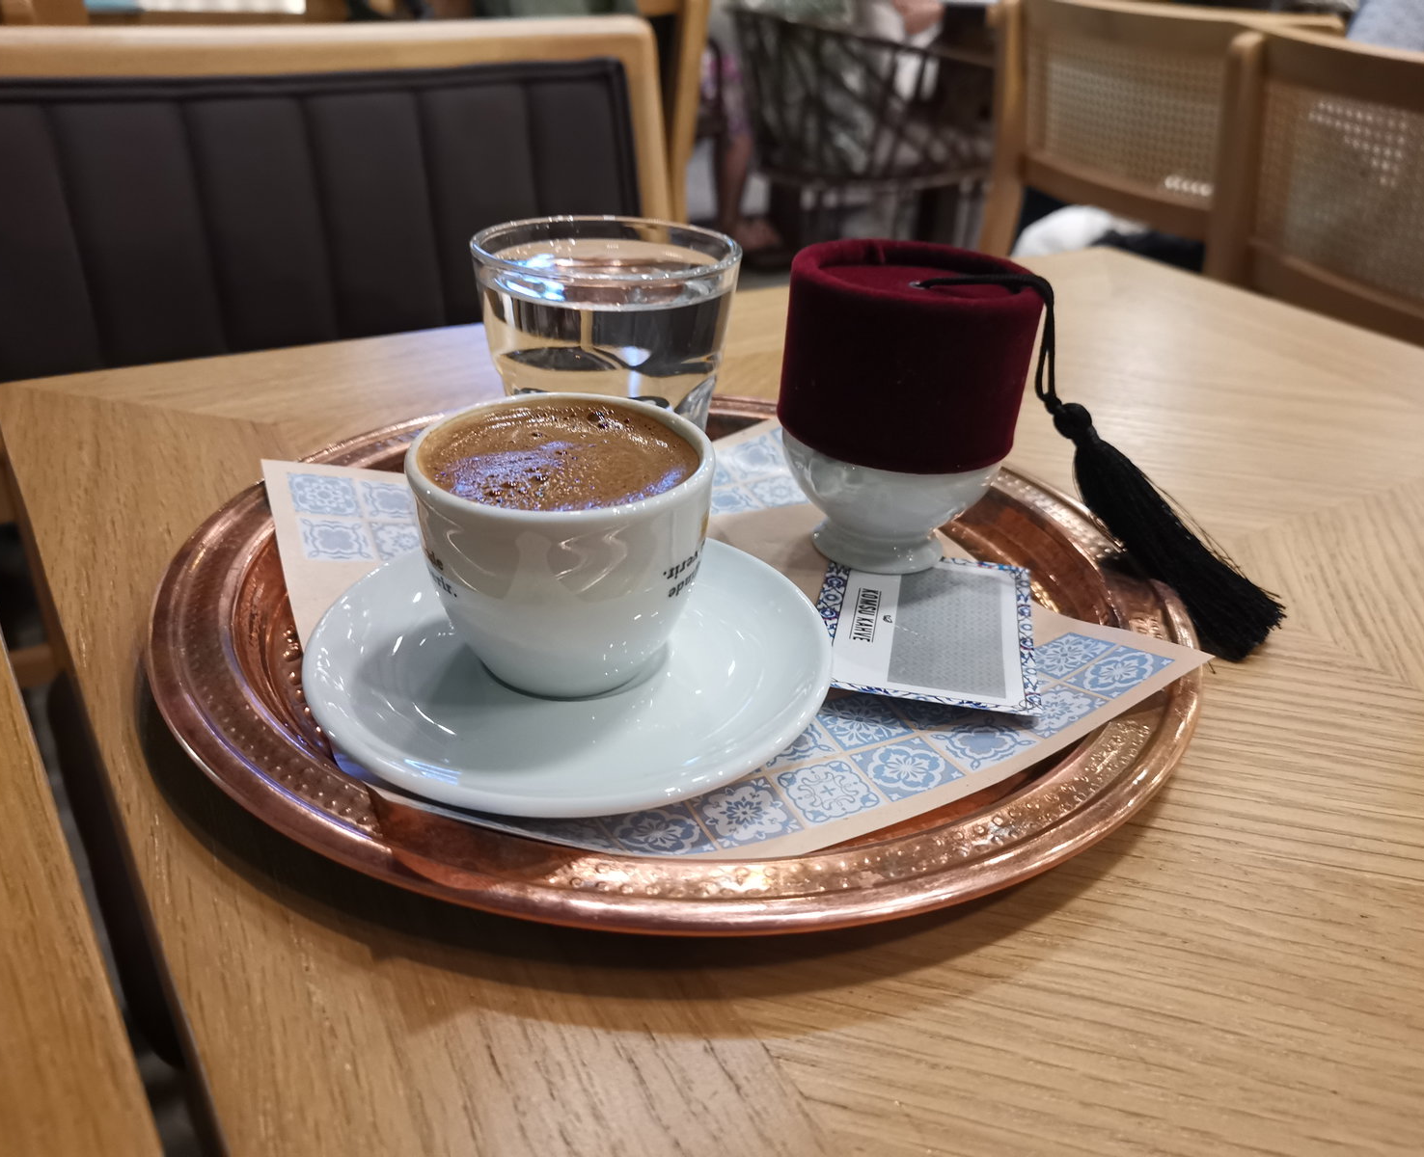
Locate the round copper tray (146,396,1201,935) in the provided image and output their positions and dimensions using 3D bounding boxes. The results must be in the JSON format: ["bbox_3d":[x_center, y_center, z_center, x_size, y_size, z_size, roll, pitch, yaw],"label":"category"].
[{"bbox_3d":[-0.008,0.003,0.338,0.275,0.018,0.275,3,29,-1],"label":"round copper tray"}]

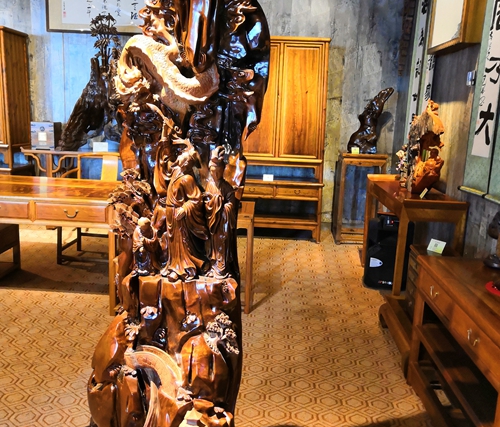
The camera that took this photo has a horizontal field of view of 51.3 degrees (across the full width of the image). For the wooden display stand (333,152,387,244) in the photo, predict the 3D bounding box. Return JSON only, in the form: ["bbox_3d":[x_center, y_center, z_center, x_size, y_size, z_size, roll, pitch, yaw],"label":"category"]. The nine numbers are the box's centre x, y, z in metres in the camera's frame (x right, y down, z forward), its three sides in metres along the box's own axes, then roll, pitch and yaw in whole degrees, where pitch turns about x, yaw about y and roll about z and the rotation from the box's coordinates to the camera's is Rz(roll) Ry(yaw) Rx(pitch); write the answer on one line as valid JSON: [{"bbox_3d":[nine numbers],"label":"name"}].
[{"bbox_3d":[1.218,-0.181,5.820,0.476,0.983,0.504,3,11,2],"label":"wooden display stand"}]

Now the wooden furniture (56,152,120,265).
[{"bbox_3d":[-1.321,-0.039,4.698,0.630,0.931,0.532,3,11,2],"label":"wooden furniture"}]

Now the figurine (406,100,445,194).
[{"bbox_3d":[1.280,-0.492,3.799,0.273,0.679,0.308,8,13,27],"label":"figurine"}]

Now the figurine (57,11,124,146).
[{"bbox_3d":[-1.687,-1.433,5.790,0.840,1.498,0.462,3,11,2],"label":"figurine"}]

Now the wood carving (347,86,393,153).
[{"bbox_3d":[1.290,-1.000,5.627,0.455,0.704,0.336,3,11,2],"label":"wood carving"}]

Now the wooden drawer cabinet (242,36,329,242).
[{"bbox_3d":[0.305,-0.807,5.783,1.043,2.148,0.546,3,11,2],"label":"wooden drawer cabinet"}]

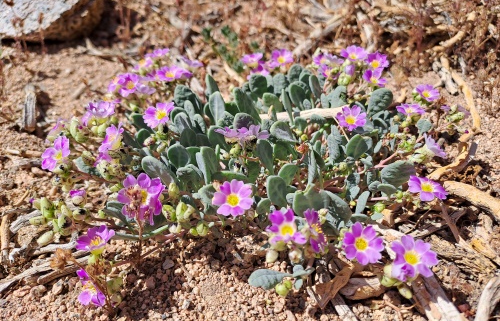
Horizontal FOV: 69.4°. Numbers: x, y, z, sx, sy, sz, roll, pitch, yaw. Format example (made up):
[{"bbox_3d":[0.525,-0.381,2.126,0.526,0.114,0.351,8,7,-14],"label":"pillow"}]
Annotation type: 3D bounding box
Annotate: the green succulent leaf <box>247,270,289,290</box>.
[{"bbox_3d":[0.015,0.093,0.283,0.033,0.005,0.019,-4,57,-3],"label":"green succulent leaf"}]

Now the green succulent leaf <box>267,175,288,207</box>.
[{"bbox_3d":[0.022,0.025,0.288,0.017,0.027,0.006,-11,18,3],"label":"green succulent leaf"}]

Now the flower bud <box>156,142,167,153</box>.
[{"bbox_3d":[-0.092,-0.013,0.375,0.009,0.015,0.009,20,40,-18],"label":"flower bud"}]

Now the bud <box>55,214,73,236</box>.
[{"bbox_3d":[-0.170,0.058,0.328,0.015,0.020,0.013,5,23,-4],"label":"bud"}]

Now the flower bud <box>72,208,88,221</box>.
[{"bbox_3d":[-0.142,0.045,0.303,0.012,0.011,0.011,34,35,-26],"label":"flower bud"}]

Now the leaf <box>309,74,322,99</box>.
[{"bbox_3d":[0.083,-0.093,0.453,0.016,0.036,0.009,3,30,30],"label":"leaf"}]

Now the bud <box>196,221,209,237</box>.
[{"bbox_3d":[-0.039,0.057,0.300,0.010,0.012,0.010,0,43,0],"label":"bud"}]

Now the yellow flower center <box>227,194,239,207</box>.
[{"bbox_3d":[-0.015,0.034,0.310,0.011,0.005,0.011,0,69,0],"label":"yellow flower center"}]

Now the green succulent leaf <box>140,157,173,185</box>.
[{"bbox_3d":[-0.085,0.010,0.335,0.040,0.006,0.017,43,70,-9],"label":"green succulent leaf"}]

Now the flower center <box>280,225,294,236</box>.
[{"bbox_3d":[0.031,0.059,0.302,0.012,0.012,0.005,0,-5,0],"label":"flower center"}]

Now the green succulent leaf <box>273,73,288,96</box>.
[{"bbox_3d":[0.034,-0.084,0.397,0.017,0.025,0.006,2,23,4],"label":"green succulent leaf"}]

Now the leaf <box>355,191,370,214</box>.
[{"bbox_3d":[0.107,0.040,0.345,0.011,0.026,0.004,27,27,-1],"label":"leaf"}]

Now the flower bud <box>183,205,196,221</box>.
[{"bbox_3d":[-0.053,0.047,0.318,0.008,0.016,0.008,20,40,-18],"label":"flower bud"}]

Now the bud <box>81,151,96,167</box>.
[{"bbox_3d":[-0.179,-0.001,0.401,0.012,0.019,0.012,-15,23,11],"label":"bud"}]

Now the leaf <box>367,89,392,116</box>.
[{"bbox_3d":[0.152,-0.068,0.420,0.024,0.038,0.007,34,23,19],"label":"leaf"}]

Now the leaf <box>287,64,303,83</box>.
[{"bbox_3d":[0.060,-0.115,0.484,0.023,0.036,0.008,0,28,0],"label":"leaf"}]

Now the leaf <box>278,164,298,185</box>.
[{"bbox_3d":[0.038,0.016,0.369,0.018,0.031,0.005,16,29,-7],"label":"leaf"}]

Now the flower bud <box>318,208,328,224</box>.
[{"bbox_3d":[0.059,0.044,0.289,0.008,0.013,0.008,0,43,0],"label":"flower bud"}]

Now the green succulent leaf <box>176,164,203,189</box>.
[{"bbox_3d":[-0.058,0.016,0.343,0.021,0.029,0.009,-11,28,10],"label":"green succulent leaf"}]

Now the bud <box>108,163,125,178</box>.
[{"bbox_3d":[-0.113,0.008,0.305,0.013,0.013,0.012,-5,30,-20],"label":"bud"}]

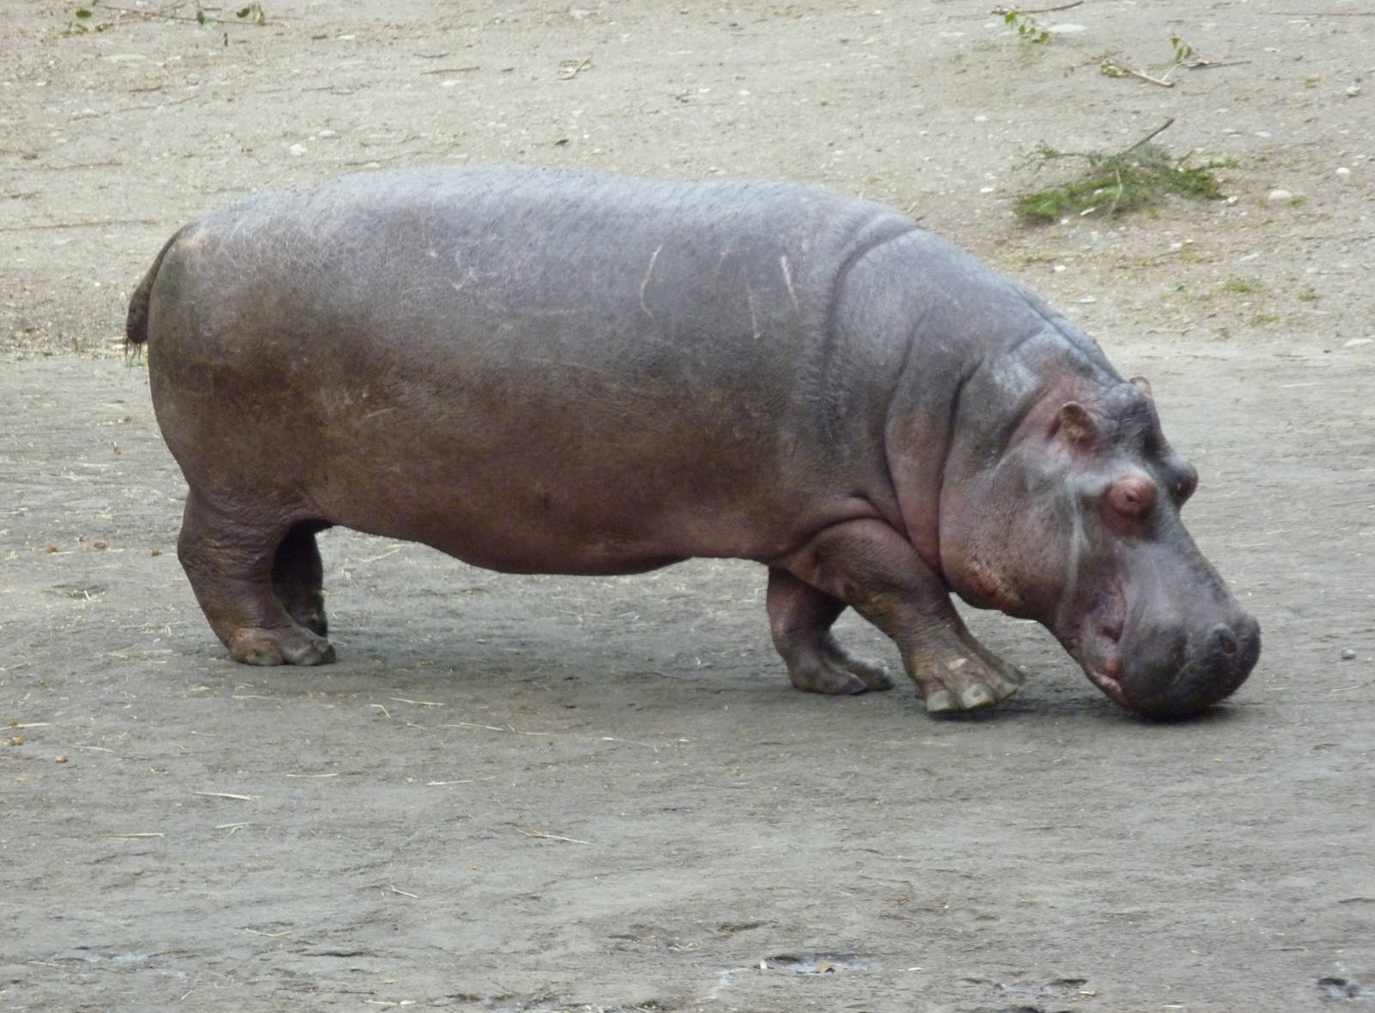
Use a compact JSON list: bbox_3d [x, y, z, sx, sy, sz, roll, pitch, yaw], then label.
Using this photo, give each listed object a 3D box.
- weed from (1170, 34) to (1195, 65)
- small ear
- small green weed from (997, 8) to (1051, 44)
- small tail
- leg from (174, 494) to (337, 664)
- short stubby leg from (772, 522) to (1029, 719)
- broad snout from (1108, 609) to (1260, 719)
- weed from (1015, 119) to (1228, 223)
[{"bbox_3d":[1.889,-1.743,45.500,0.100,0.110,0.085,0,8,0],"label":"weed"},{"bbox_3d":[1.056,-0.228,32.350,0.100,0.115,0.060,-18,0,-25],"label":"small ear"},{"bbox_3d":[1.300,-1.854,46.000,0.205,0.125,0.150,0,8,0],"label":"small green weed"},{"bbox_3d":[-1.507,-0.601,33.600,0.150,0.360,0.090,4,9,24],"label":"small tail"},{"bbox_3d":[-1.200,0.201,33.200,0.380,0.460,0.280,4,9,24],"label":"leg"},{"bbox_3d":[0.580,0.301,32.600,0.600,0.500,0.310,4,9,24],"label":"short stubby leg"},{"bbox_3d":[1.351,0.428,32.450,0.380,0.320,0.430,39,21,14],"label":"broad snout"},{"bbox_3d":[1.511,-1.167,41.500,0.740,0.240,0.580,0,8,0],"label":"weed"}]

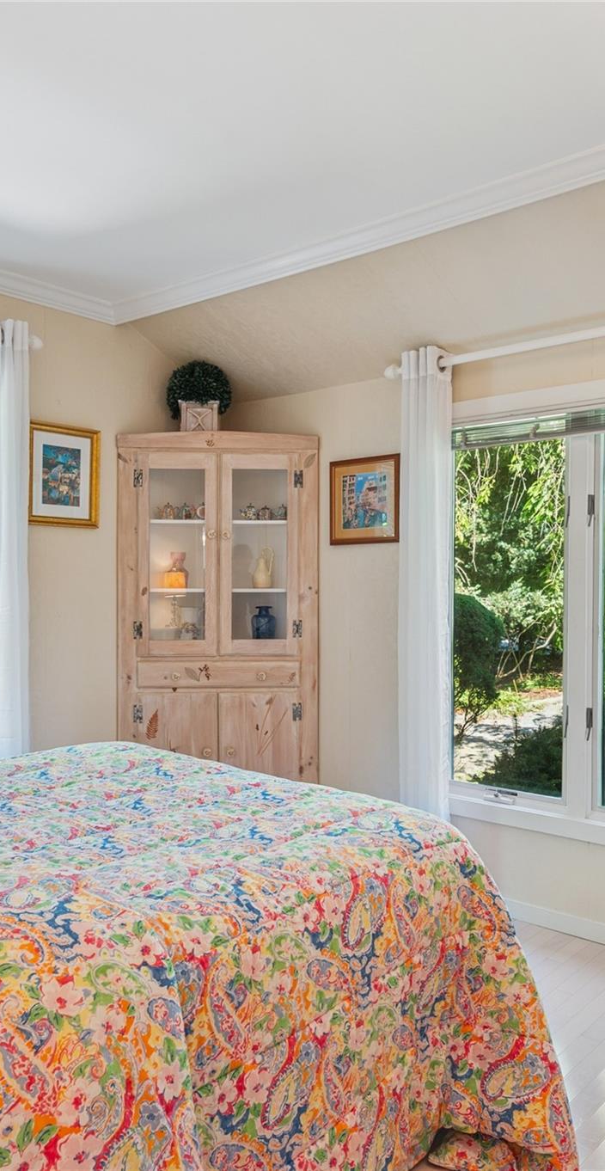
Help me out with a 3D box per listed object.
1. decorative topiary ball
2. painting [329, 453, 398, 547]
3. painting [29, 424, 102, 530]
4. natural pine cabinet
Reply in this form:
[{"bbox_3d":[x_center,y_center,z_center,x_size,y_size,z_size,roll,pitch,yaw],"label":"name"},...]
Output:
[{"bbox_3d":[-0.458,-0.856,3.880,0.285,0.275,0.280,0,0,-4],"label":"decorative topiary ball"},{"bbox_3d":[0.253,-0.352,3.651,0.350,0.358,0.030,0,0,40],"label":"painting"},{"bbox_3d":[-0.971,-0.440,3.566,0.030,0.405,0.361,0,0,42],"label":"painting"},{"bbox_3d":[-0.375,0.288,3.991,0.861,1.893,0.440,0,0,-4],"label":"natural pine cabinet"}]

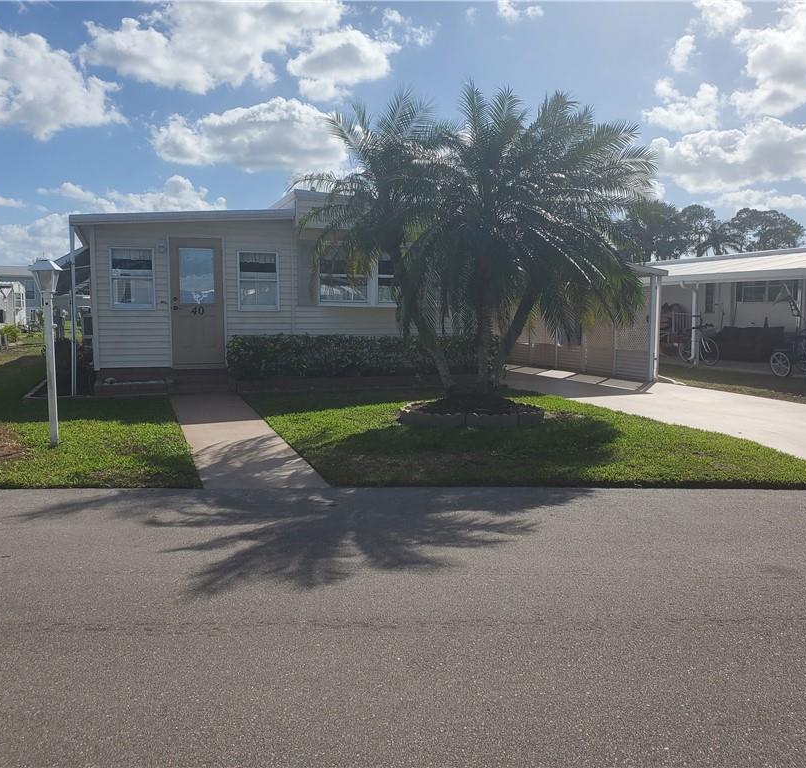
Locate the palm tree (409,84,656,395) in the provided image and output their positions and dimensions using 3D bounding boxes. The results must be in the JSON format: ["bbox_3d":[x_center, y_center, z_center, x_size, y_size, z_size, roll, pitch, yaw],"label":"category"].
[{"bbox_3d":[1.670,-1.840,9.950,3.150,3.980,3.000,0,5,0],"label":"palm tree"}]

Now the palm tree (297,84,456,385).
[{"bbox_3d":[-0.300,-1.830,10.100,2.250,3.880,2.250,0,5,0],"label":"palm tree"}]

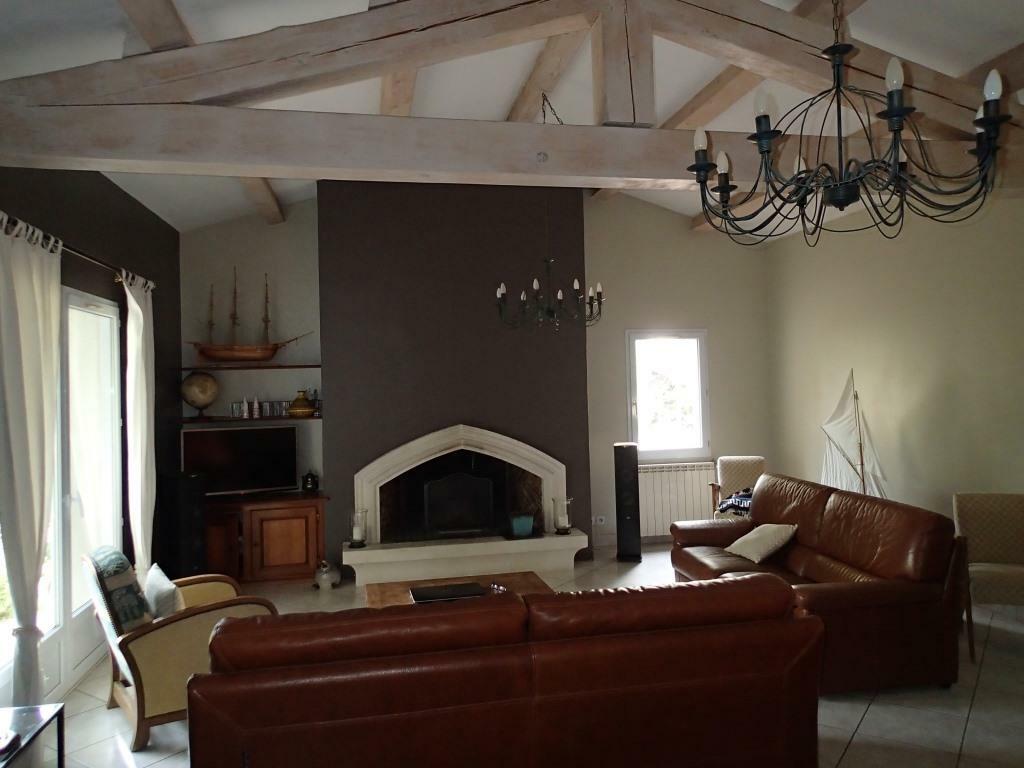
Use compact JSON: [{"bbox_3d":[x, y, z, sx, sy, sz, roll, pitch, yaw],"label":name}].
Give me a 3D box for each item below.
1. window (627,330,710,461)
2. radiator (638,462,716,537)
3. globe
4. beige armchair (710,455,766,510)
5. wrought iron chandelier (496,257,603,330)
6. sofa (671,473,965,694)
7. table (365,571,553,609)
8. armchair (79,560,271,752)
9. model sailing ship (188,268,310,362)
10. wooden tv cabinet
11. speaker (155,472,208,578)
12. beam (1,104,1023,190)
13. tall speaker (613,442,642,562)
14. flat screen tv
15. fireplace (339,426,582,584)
[{"bbox_3d":[1.533,0.109,7.207,0.855,1.270,0.100,-1,0,-10],"label":"window"},{"bbox_3d":[1.560,1.106,7.143,0.795,0.675,0.110,-1,0,-10],"label":"radiator"},{"bbox_3d":[-2.669,0.099,6.305,0.300,0.375,0.290,-1,1,-11],"label":"globe"},{"bbox_3d":[2.029,1.119,6.551,0.590,0.850,0.700,-1,0,14],"label":"beige armchair"},{"bbox_3d":[0.256,-0.632,5.050,0.740,0.470,0.740,-1,1,-11],"label":"wrought iron chandelier"},{"bbox_3d":[1.698,1.121,4.629,0.890,0.840,1.920,-1,1,-9],"label":"sofa"},{"bbox_3d":[-0.291,1.386,4.169,1.020,0.400,0.720,-1,1,-11],"label":"table"},{"bbox_3d":[-1.650,1.189,3.646,0.790,0.860,0.610,-2,1,-38],"label":"armchair"},{"bbox_3d":[-2.246,-0.594,6.340,1.060,0.840,0.160,-1,0,-10],"label":"model sailing ship"},{"bbox_3d":[-2.126,1.292,6.249,1.155,0.665,0.530,-1,0,-10],"label":"wooden tv cabinet"},{"bbox_3d":[-2.233,1.113,5.051,0.300,1.010,0.205,-1,1,23],"label":"speaker"},{"bbox_3d":[0.528,-1.085,3.582,5.600,0.235,0.215,-1,1,-11],"label":"beam"},{"bbox_3d":[1.038,1.049,6.631,0.195,1.020,0.340,-1,0,3],"label":"tall speaker"},{"bbox_3d":[-2.272,0.647,6.211,0.909,0.559,0.080,-1,0,-28],"label":"flat screen tv"},{"bbox_3d":[-0.389,0.971,6.199,1.995,1.235,0.420,-1,0,-10],"label":"fireplace"}]

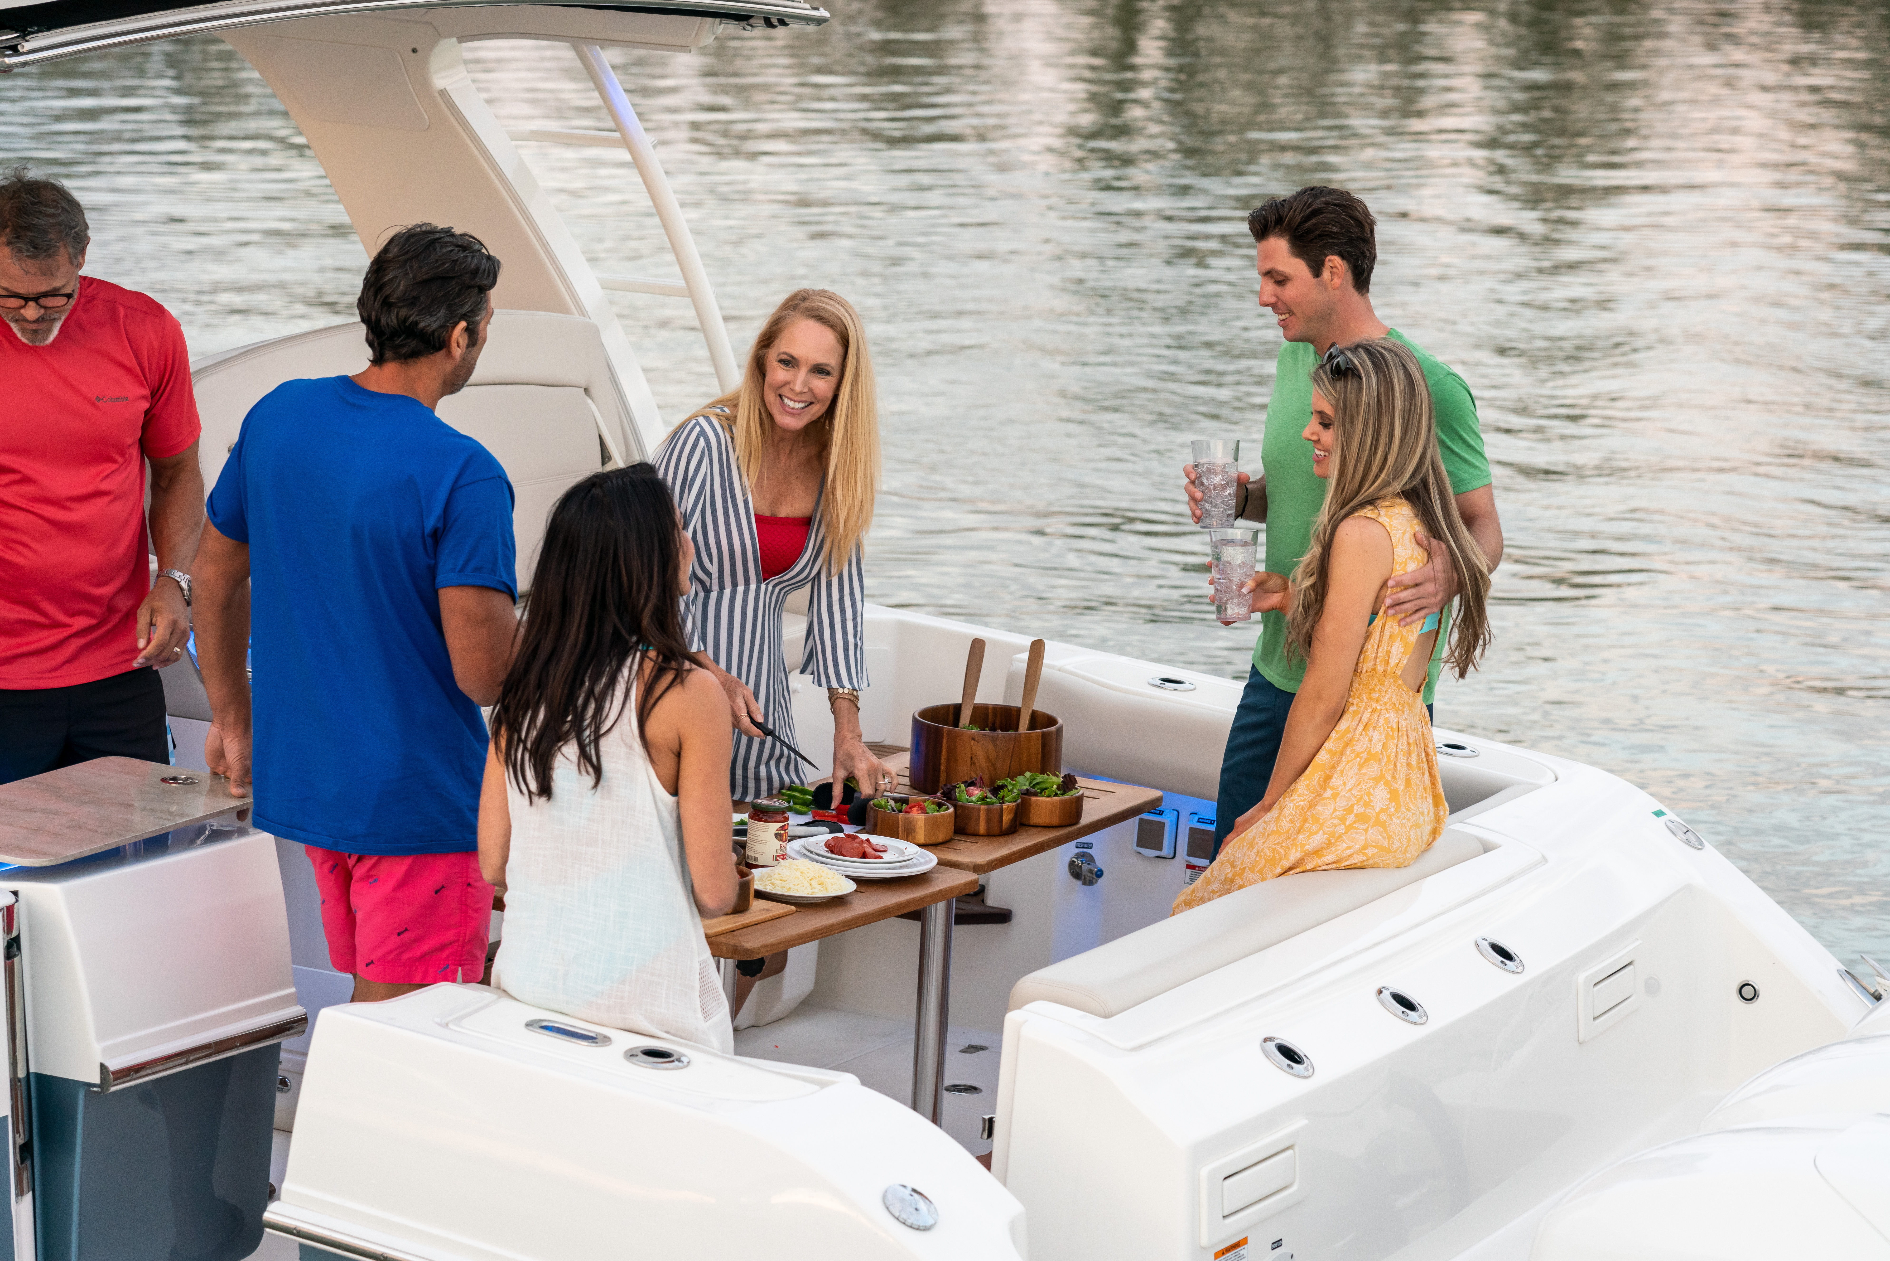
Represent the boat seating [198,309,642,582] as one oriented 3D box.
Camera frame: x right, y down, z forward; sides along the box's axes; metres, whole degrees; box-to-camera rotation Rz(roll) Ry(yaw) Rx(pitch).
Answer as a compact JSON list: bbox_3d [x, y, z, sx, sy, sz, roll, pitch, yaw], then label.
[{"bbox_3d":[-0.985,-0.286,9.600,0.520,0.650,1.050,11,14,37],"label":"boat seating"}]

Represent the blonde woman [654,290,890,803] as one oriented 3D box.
[{"bbox_3d":[-0.295,0.190,8.900,0.480,1.620,0.520,-4,12,-28],"label":"blonde woman"}]

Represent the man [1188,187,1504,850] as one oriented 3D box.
[{"bbox_3d":[0.675,0.115,9.080,0.460,1.800,0.540,-5,13,-33],"label":"man"}]

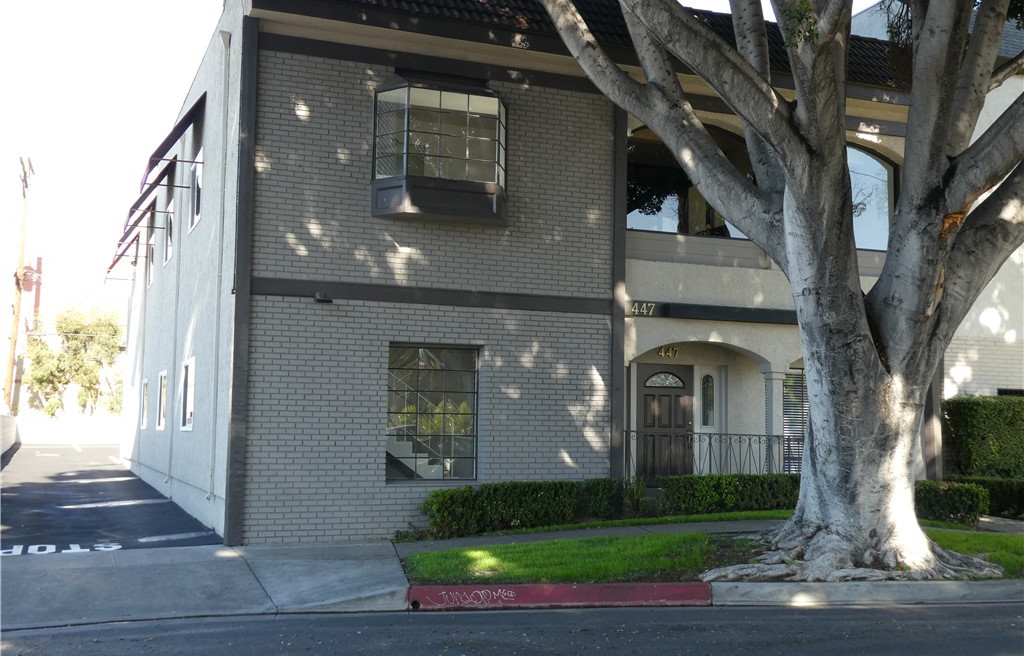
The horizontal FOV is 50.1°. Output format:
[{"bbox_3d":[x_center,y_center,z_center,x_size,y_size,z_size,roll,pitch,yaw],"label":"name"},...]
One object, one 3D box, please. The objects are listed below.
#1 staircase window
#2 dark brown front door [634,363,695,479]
[{"bbox_3d":[-1.117,1.202,15.304,1.388,1.846,0.120,3,-6,-23],"label":"staircase window"},{"bbox_3d":[2.500,1.602,17.784,1.059,2.020,0.080,3,-6,-23],"label":"dark brown front door"}]

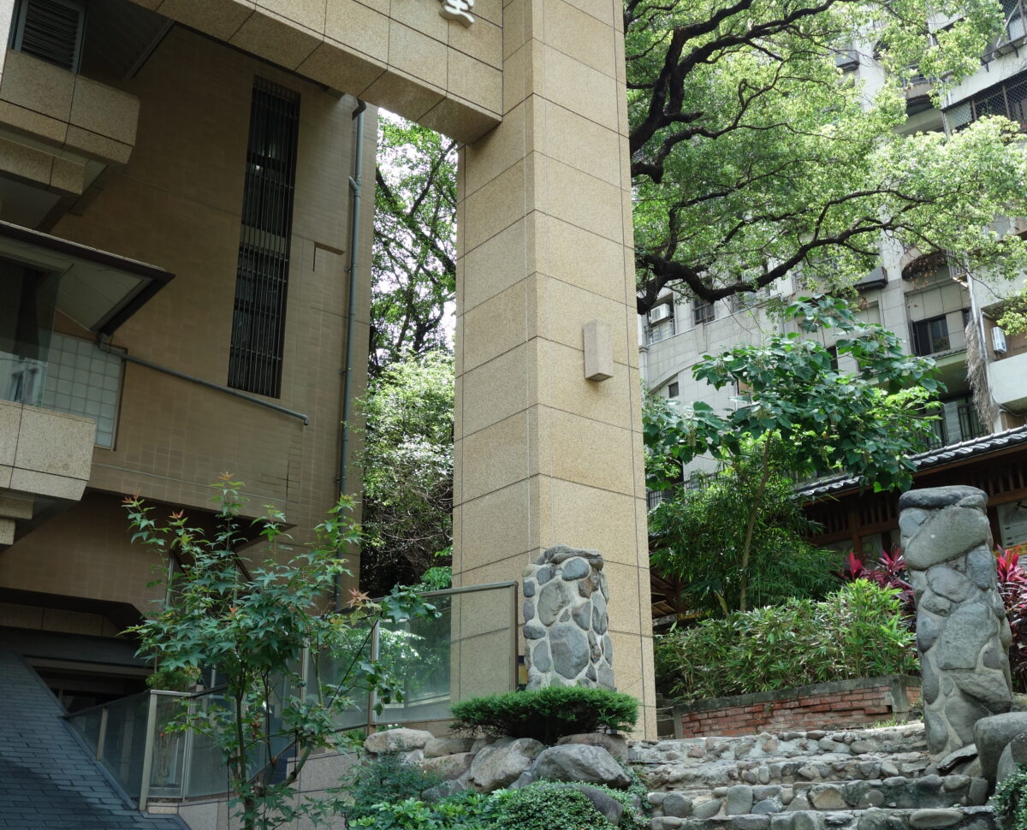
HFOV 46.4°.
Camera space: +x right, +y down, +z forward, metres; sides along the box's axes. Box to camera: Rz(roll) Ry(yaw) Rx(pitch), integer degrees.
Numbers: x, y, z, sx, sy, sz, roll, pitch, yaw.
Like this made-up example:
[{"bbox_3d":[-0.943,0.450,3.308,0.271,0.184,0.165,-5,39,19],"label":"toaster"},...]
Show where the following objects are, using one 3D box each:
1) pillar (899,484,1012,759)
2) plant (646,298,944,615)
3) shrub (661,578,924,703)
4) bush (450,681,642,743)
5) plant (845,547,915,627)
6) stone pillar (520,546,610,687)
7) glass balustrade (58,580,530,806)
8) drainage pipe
[{"bbox_3d":[2.740,1.271,7.509,0.540,1.660,0.540,-6,-20,16],"label":"pillar"},{"bbox_3d":[2.870,0.739,13.324,3.050,4.000,2.600,0,-20,0],"label":"plant"},{"bbox_3d":[2.507,2.258,11.350,0.850,0.980,2.900,14,-24,-36],"label":"shrub"},{"bbox_3d":[0.184,1.867,7.498,1.200,0.380,0.750,0,-20,0],"label":"bush"},{"bbox_3d":[3.383,1.781,11.254,0.800,1.000,0.750,0,-20,0],"label":"plant"},{"bbox_3d":[0.379,1.586,8.458,0.600,1.280,0.580,-3,-20,6],"label":"stone pillar"},{"bbox_3d":[-2.288,2.567,10.285,5.500,1.500,0.550,-15,-25,36],"label":"glass balustrade"},{"bbox_3d":[-2.363,-1.103,17.485,0.110,8.266,0.110,14,-24,-36],"label":"drainage pipe"}]

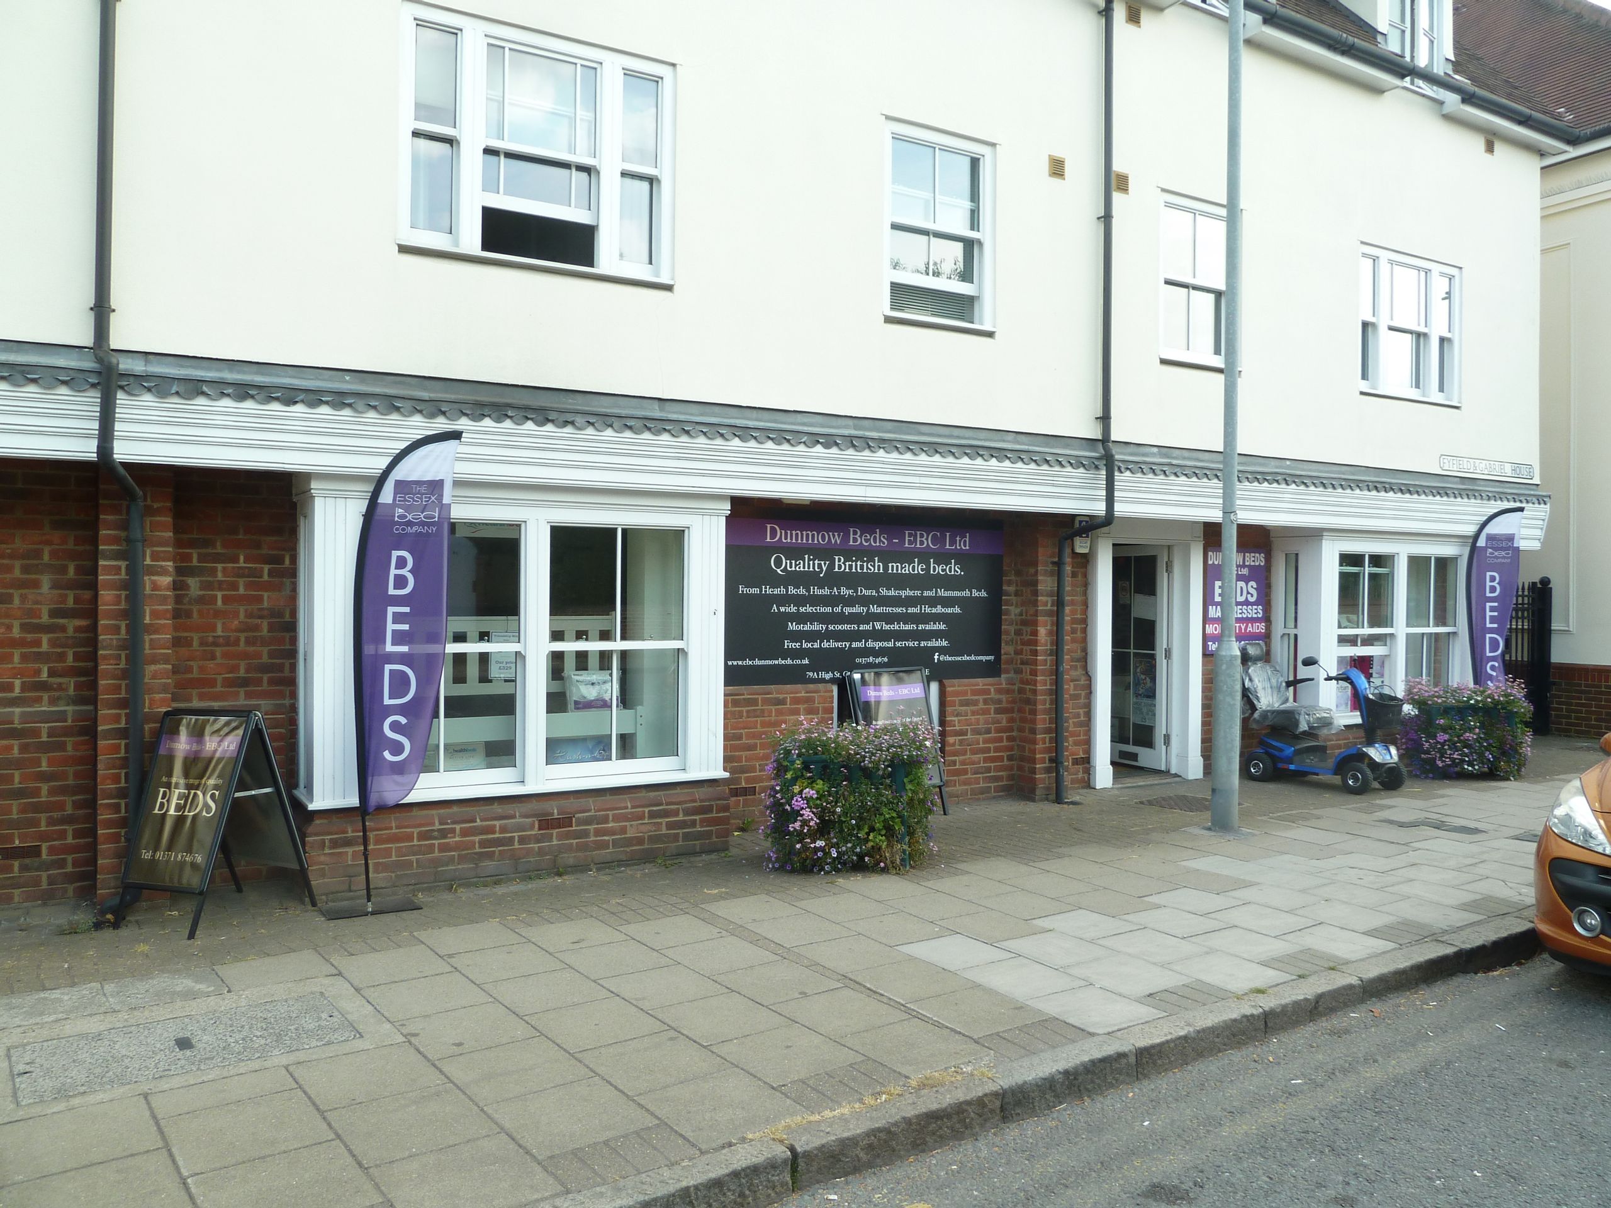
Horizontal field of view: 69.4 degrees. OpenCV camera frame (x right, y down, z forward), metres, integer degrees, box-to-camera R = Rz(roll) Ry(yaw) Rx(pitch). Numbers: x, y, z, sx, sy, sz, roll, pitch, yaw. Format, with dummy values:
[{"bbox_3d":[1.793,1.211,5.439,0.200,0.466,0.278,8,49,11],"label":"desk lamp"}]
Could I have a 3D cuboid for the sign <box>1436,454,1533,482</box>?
[{"bbox_3d":[6.575,-1.312,11.200,1.580,0.150,0.025,0,1,-29],"label":"sign"}]

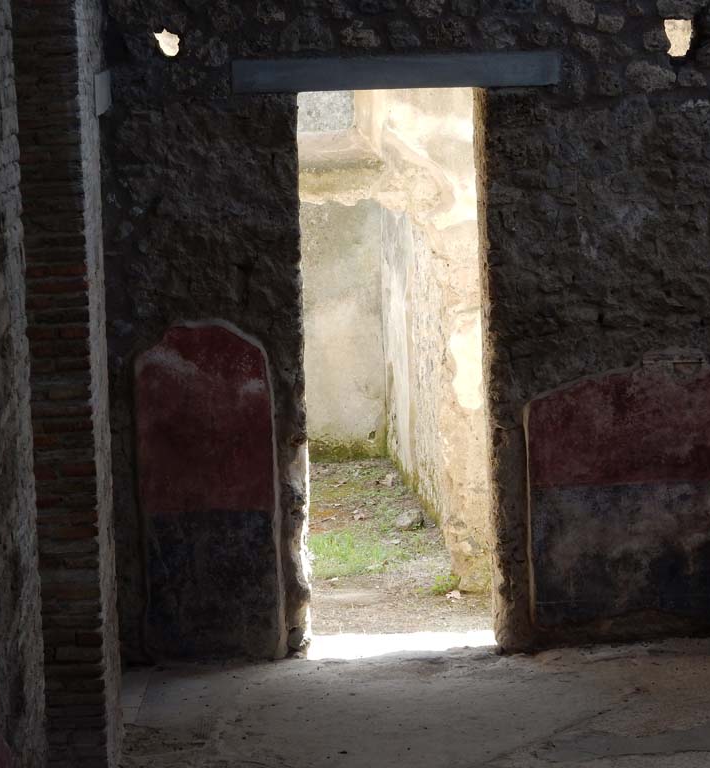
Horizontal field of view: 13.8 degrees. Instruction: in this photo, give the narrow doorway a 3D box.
[{"bbox_3d":[0.153,-0.059,11.559,0.741,2.200,0.400,-2,7,-4],"label":"narrow doorway"}]

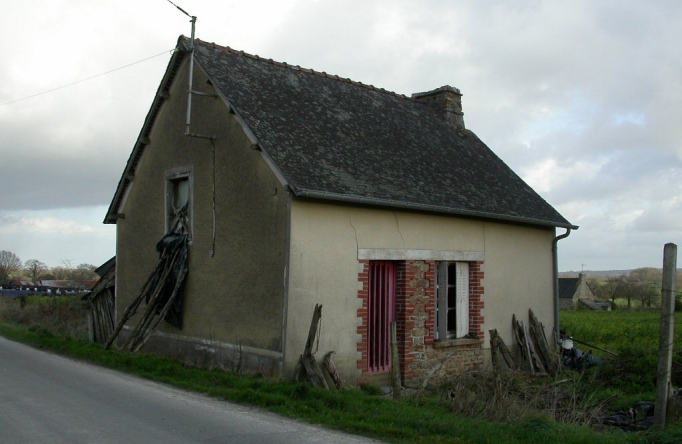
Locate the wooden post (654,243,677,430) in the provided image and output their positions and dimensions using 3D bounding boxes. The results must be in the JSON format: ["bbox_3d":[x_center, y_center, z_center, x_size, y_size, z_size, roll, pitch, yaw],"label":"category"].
[{"bbox_3d":[3.613,1.270,8.335,0.110,2.078,0.110,6,-3,-41],"label":"wooden post"}]

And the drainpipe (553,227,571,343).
[{"bbox_3d":[4.773,1.389,16.091,0.100,2.531,0.400,4,-5,-41],"label":"drainpipe"}]

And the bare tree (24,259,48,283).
[{"bbox_3d":[-77.253,12.558,190.000,5.800,6.400,5.800,2,-4,-22],"label":"bare tree"}]

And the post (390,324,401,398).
[{"bbox_3d":[0.786,1.984,10.736,0.095,1.079,0.095,1,-5,-41],"label":"post"}]

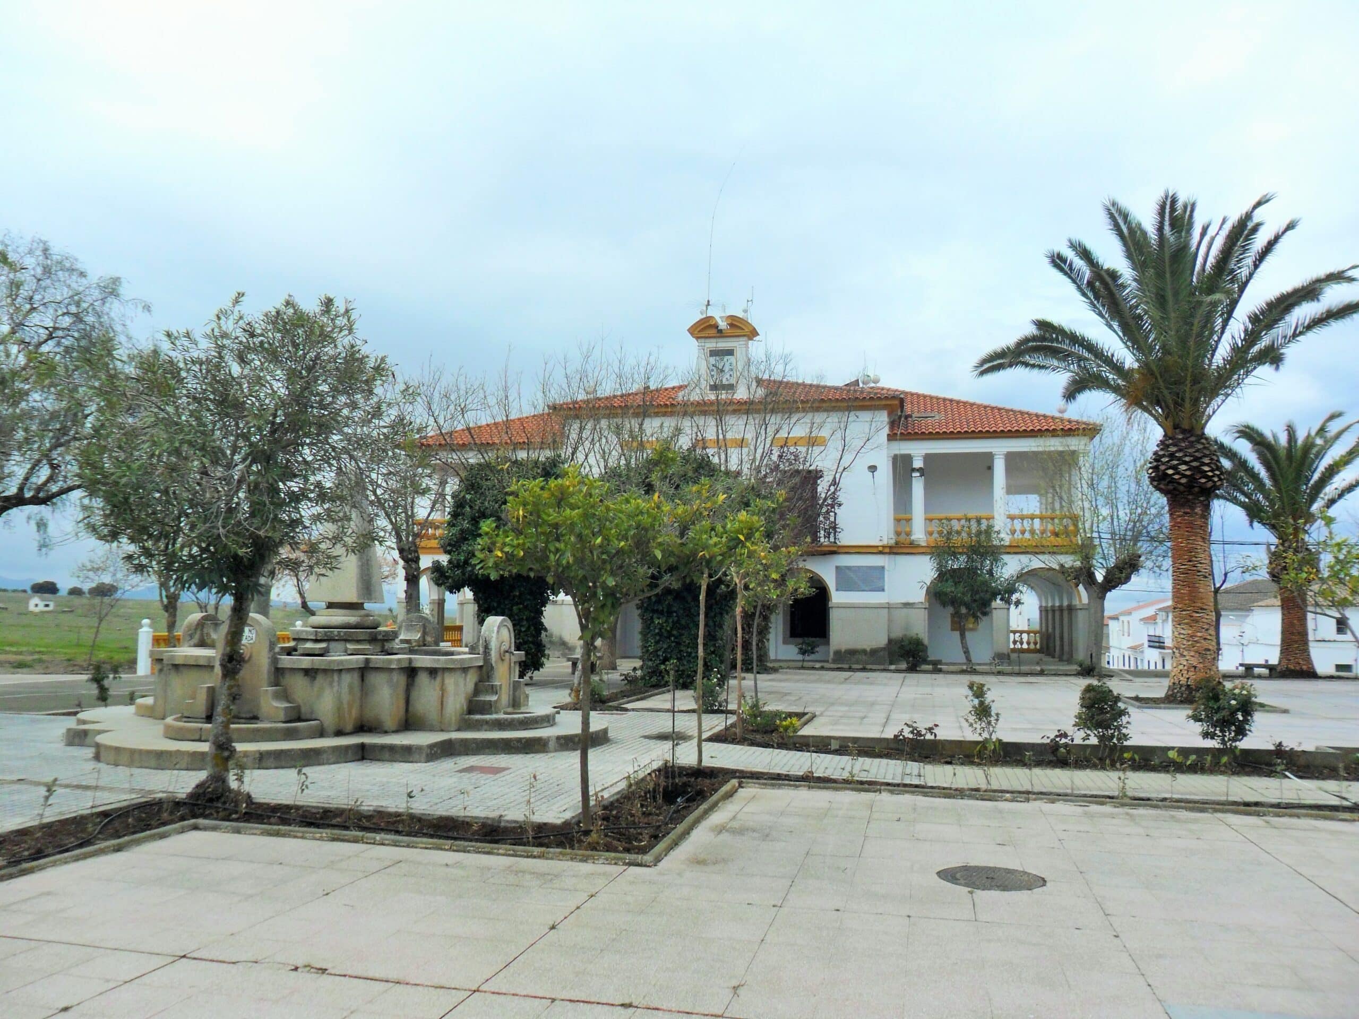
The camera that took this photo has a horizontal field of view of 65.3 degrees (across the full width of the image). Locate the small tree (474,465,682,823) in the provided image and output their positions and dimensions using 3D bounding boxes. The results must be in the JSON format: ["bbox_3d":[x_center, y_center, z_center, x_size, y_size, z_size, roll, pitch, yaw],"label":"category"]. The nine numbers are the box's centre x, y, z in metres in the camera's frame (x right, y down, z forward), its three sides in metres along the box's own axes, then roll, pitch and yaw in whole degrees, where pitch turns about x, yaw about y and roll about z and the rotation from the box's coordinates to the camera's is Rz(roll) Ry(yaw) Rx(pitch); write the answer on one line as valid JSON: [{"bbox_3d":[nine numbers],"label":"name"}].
[{"bbox_3d":[-0.732,0.952,7.585,1.450,2.525,1.450,1,-5,0],"label":"small tree"}]

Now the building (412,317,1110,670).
[{"bbox_3d":[2.374,-0.133,37.174,21.200,10.400,12.000,0,-5,12],"label":"building"}]

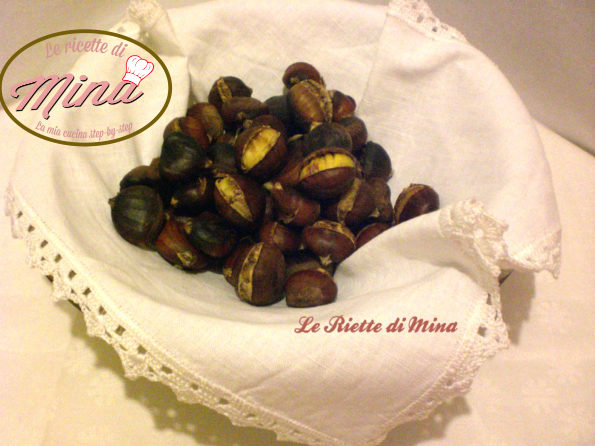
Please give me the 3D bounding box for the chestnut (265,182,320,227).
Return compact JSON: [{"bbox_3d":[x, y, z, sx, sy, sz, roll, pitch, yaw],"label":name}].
[{"bbox_3d":[-0.003,-0.012,0.425,0.036,0.027,0.030,-15,48,-14],"label":"chestnut"}]

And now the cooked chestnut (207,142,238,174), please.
[{"bbox_3d":[-0.050,-0.044,0.455,0.029,0.026,0.028,0,46,0],"label":"cooked chestnut"}]

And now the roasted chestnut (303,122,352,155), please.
[{"bbox_3d":[0.022,-0.055,0.455,0.034,0.028,0.030,0,44,0],"label":"roasted chestnut"}]

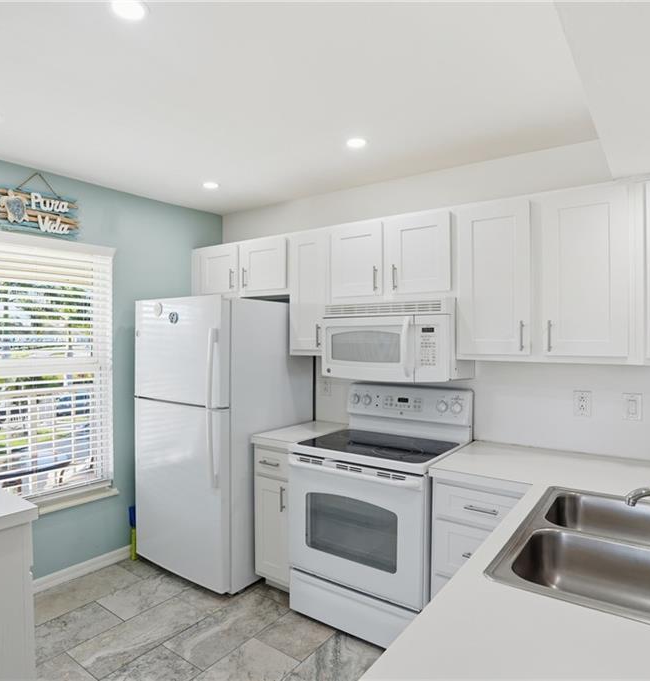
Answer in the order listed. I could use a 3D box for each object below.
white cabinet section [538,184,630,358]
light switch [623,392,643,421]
[{"bbox_3d":[1.220,-0.289,2.131,0.340,0.728,0.330,0,0,33],"label":"white cabinet section"},{"bbox_3d":[1.409,0.305,2.082,0.077,0.125,0.012,0,0,36],"label":"light switch"}]

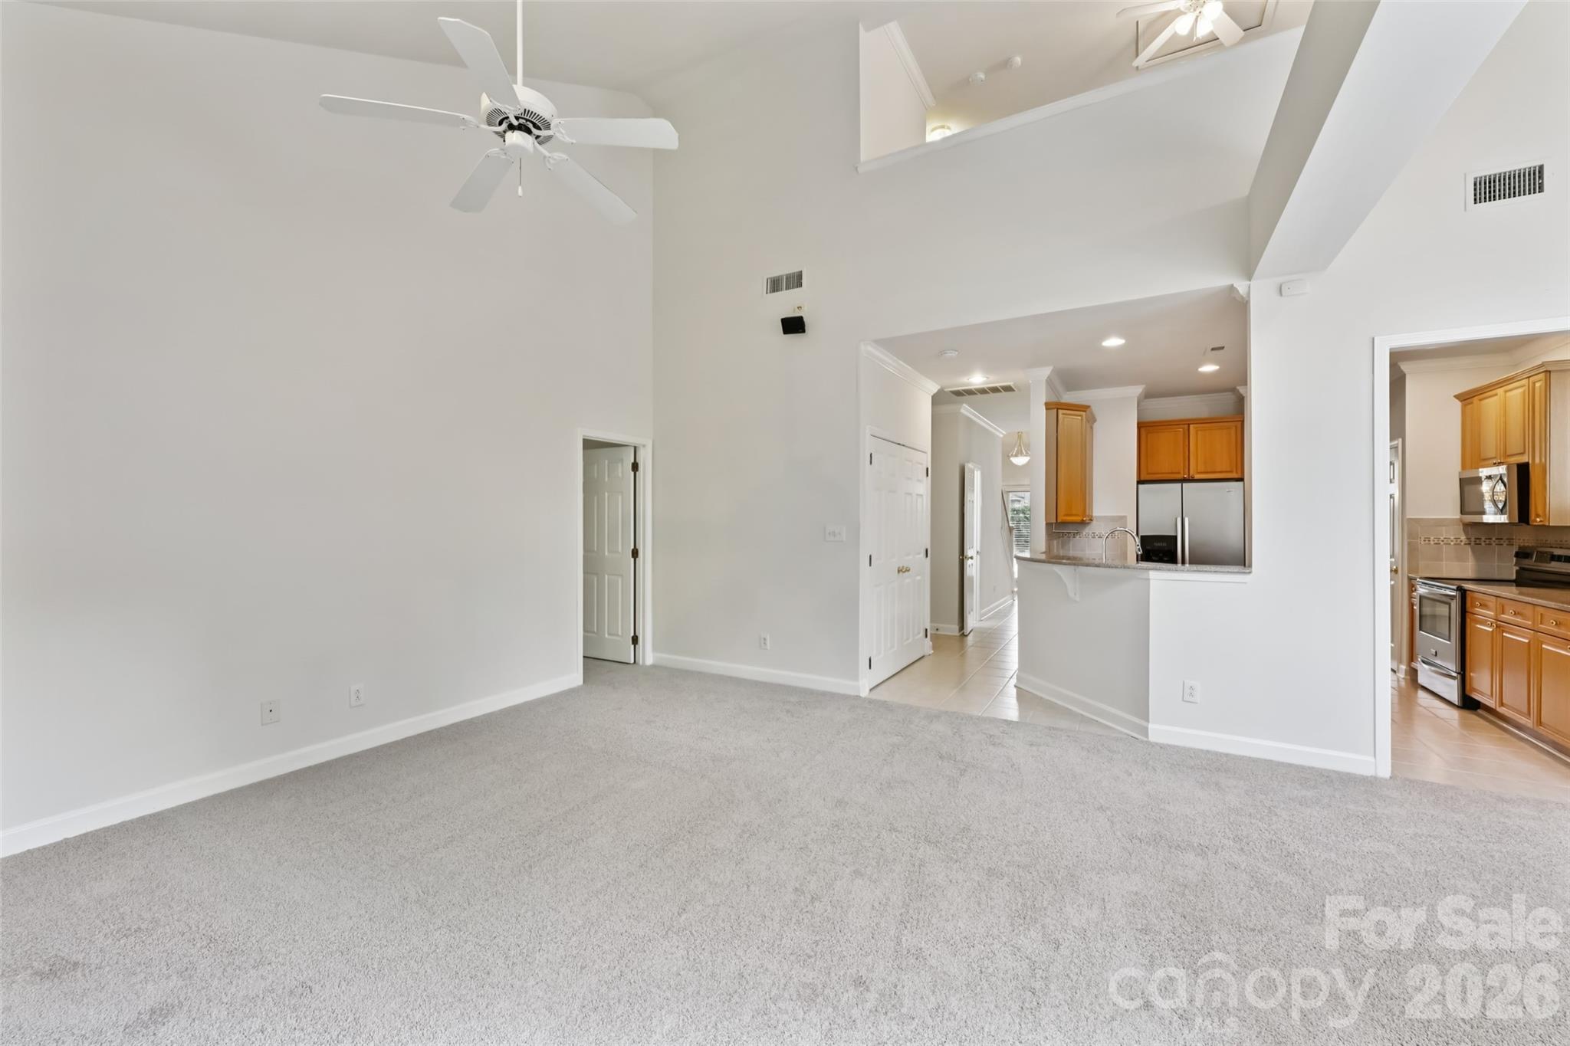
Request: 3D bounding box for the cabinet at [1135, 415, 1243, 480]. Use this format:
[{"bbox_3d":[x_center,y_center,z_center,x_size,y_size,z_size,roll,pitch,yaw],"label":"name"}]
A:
[{"bbox_3d":[4.305,-0.756,6.539,0.910,0.610,0.580,0,0,30],"label":"cabinet"}]

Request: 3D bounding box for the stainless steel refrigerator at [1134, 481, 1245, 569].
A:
[{"bbox_3d":[4.268,0.461,6.475,0.900,1.746,0.750,0,0,30],"label":"stainless steel refrigerator"}]

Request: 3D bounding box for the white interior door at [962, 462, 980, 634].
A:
[{"bbox_3d":[2.262,0.307,7.468,0.040,2.030,0.640,0,0,24],"label":"white interior door"}]

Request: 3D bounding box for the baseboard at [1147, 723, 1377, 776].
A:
[{"bbox_3d":[2.708,1.302,3.530,1.045,0.100,0.020,0,0,30],"label":"baseboard"}]

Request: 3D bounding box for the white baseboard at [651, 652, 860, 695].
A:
[{"bbox_3d":[-0.338,1.290,5.250,2.110,0.100,0.020,0,0,29],"label":"white baseboard"}]

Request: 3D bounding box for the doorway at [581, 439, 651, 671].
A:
[{"bbox_3d":[-1.531,0.282,5.435,0.140,2.110,0.885,0,0,30],"label":"doorway"}]

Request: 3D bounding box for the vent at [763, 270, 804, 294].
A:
[{"bbox_3d":[-0.019,-1.995,5.043,0.395,0.185,0.025,0,0,29],"label":"vent"}]

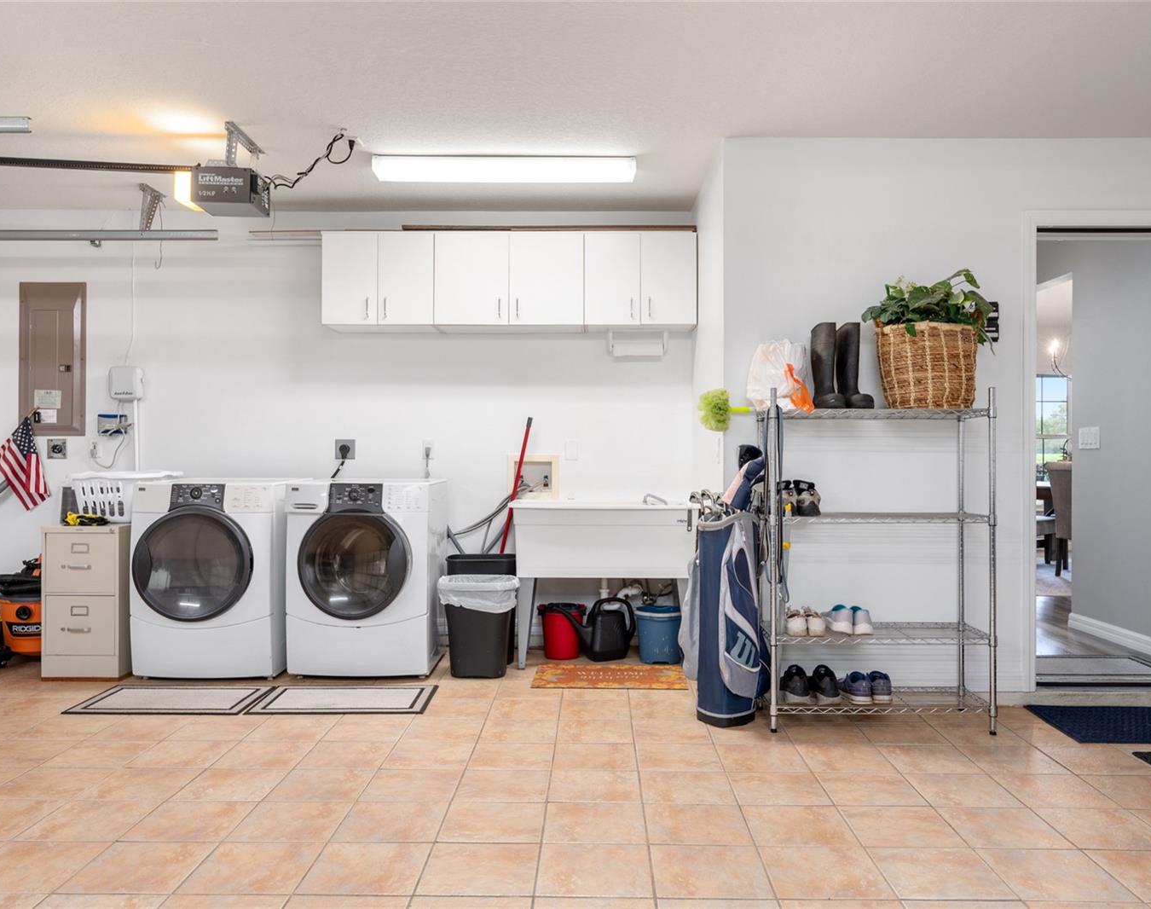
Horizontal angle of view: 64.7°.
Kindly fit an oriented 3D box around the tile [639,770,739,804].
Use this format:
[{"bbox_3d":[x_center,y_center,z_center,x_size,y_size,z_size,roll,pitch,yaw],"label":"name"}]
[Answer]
[{"bbox_3d":[0.367,1.112,3.023,0.300,0.008,0.300,0,0,1],"label":"tile"}]

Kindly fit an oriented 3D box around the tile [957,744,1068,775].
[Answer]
[{"bbox_3d":[1.600,1.123,3.331,0.304,0.010,0.304,0,0,1],"label":"tile"}]

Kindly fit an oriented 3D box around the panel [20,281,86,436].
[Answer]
[{"bbox_3d":[-2.985,-0.547,5.214,0.381,0.874,0.060,0,0,1],"label":"panel"}]

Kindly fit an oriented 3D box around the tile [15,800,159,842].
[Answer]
[{"bbox_3d":[-1.471,1.121,2.777,0.304,0.010,0.304,0,0,1],"label":"tile"}]

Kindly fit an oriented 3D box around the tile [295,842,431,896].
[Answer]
[{"bbox_3d":[-0.554,1.111,2.434,0.299,0.010,0.299,0,0,1],"label":"tile"}]

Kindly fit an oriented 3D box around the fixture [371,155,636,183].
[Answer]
[{"bbox_3d":[-0.336,-1.369,4.367,1.240,0.075,0.200,0,0,0],"label":"fixture"}]

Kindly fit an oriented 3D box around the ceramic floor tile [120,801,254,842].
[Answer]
[{"bbox_3d":[-1.157,1.111,2.749,0.300,0.010,0.300,0,0,1],"label":"ceramic floor tile"}]

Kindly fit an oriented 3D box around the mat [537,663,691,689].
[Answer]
[{"bbox_3d":[0.170,1.100,4.508,0.750,0.010,0.460,0,0,1],"label":"mat"}]

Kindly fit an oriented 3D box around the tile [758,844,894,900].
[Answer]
[{"bbox_3d":[0.664,1.122,2.437,0.302,0.010,0.302,0,0,1],"label":"tile"}]

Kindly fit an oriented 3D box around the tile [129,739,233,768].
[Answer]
[{"bbox_3d":[-1.437,1.113,3.363,0.300,0.010,0.300,0,0,1],"label":"tile"}]

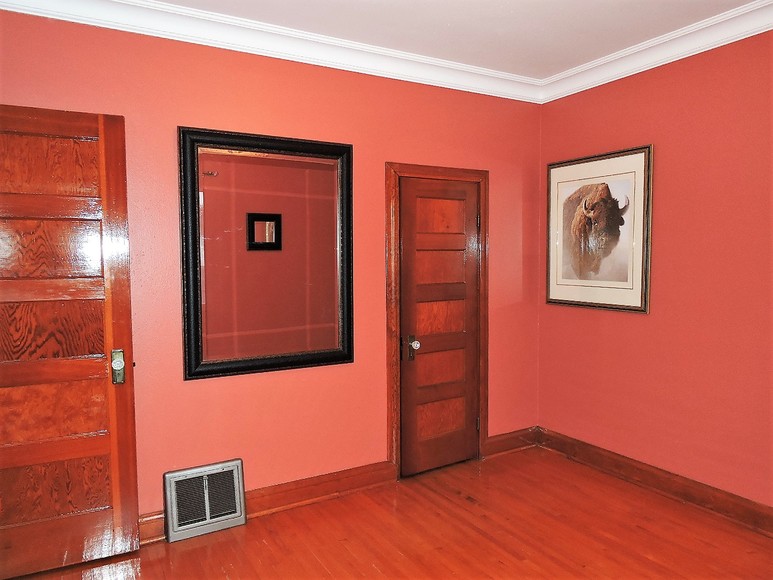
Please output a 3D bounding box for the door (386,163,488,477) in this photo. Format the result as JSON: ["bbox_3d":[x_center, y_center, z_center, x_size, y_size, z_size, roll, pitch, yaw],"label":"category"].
[{"bbox_3d":[0.359,0.209,3.788,0.865,2.114,0.090,-3,4,-29],"label":"door"}]

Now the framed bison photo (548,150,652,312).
[{"bbox_3d":[1.458,-0.401,3.755,0.035,1.065,0.838,-3,4,-31],"label":"framed bison photo"}]

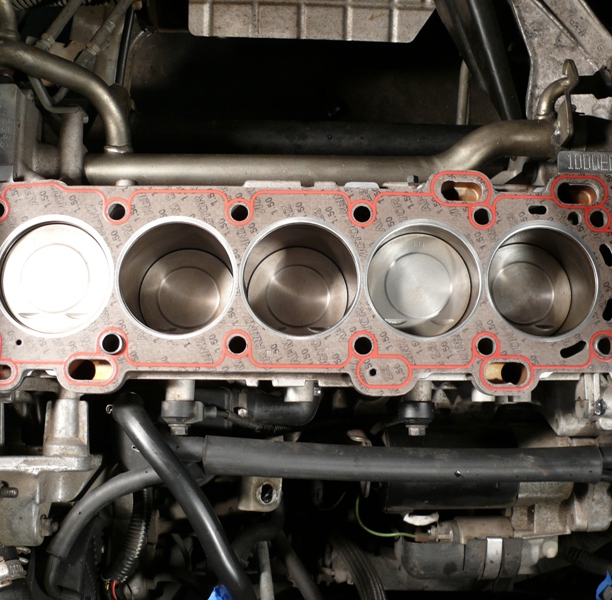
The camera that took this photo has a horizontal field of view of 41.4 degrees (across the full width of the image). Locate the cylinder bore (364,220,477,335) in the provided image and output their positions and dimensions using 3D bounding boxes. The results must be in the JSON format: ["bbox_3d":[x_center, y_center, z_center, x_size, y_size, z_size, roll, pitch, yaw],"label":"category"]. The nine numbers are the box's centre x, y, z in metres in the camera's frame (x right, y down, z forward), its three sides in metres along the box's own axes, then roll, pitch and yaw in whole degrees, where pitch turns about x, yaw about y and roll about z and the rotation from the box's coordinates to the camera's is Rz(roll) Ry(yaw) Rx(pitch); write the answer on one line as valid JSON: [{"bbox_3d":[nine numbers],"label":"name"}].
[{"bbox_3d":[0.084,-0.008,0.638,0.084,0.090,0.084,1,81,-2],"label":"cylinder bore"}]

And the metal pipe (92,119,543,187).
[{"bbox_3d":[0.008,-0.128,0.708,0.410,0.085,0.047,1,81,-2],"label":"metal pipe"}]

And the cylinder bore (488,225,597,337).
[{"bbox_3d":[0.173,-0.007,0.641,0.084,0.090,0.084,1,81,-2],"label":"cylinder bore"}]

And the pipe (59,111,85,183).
[{"bbox_3d":[-0.209,-0.133,0.715,0.022,0.020,0.065,1,81,-2],"label":"pipe"}]

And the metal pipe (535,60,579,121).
[{"bbox_3d":[0.206,-0.172,0.662,0.031,0.037,0.040,1,81,-2],"label":"metal pipe"}]

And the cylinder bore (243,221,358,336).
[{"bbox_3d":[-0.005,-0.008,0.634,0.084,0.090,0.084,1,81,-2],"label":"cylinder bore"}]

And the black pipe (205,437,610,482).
[{"bbox_3d":[0.080,0.132,0.662,0.335,0.044,0.038,1,81,-2],"label":"black pipe"}]

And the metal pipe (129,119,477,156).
[{"bbox_3d":[-0.003,-0.168,0.855,0.368,0.046,0.043,1,81,-2],"label":"metal pipe"}]

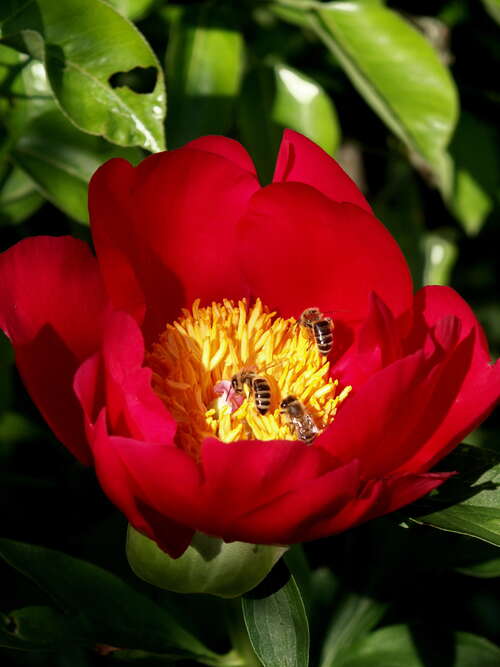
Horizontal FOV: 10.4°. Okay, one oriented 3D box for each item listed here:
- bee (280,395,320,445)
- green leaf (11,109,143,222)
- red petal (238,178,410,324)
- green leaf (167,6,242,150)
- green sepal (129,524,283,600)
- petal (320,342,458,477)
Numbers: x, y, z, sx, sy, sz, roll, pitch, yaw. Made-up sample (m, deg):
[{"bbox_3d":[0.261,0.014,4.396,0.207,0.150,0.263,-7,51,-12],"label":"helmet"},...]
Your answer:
[{"bbox_3d":[0.012,0.021,0.650,0.006,0.005,0.013,-25,72,0],"label":"bee"},{"bbox_3d":[-0.045,-0.045,0.735,0.040,0.010,0.034,11,56,0],"label":"green leaf"},{"bbox_3d":[0.018,-0.018,0.675,0.045,0.040,0.016,7,6,12],"label":"red petal"},{"bbox_3d":[-0.013,-0.073,0.790,0.022,0.044,0.010,0,-6,-3],"label":"green leaf"},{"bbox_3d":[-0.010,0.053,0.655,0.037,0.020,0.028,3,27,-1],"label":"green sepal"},{"bbox_3d":[0.033,0.018,0.645,0.015,0.037,0.028,25,28,-50],"label":"petal"}]

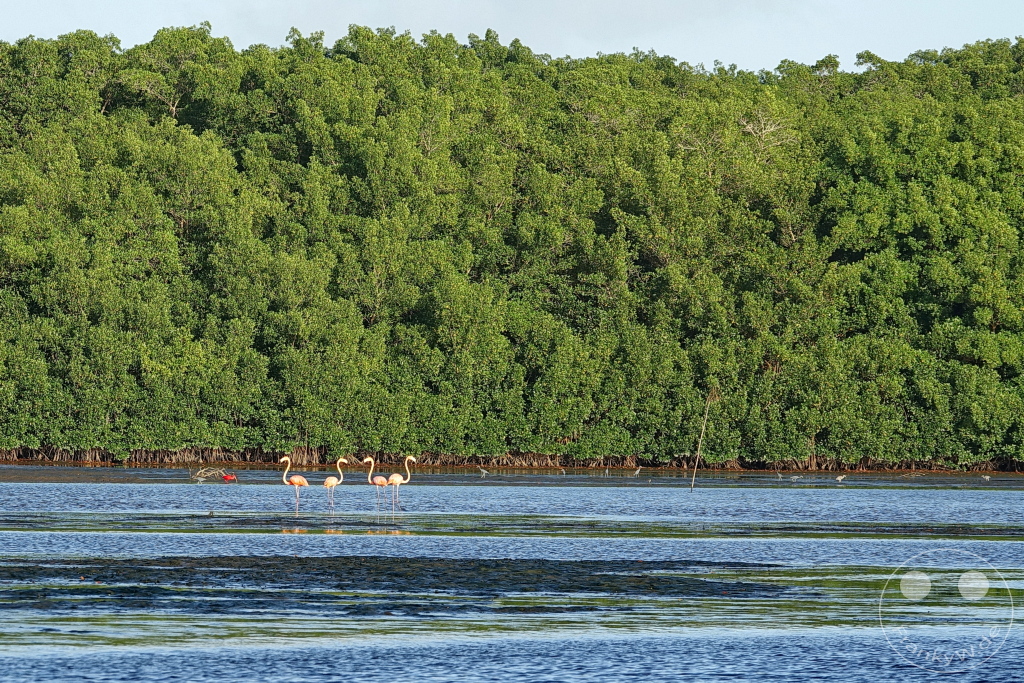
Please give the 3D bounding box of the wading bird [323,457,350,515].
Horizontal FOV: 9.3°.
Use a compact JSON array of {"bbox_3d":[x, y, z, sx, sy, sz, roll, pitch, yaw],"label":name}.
[{"bbox_3d":[-3.589,2.979,128.500,0.540,1.220,0.250,0,-1,-22],"label":"wading bird"}]

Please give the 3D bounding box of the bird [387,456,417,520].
[{"bbox_3d":[-2.226,3.002,127.500,0.580,1.330,0.250,0,-1,-8],"label":"bird"}]

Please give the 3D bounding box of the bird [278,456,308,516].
[{"bbox_3d":[-4.438,2.979,128.500,0.590,1.250,0.250,0,-1,5],"label":"bird"}]

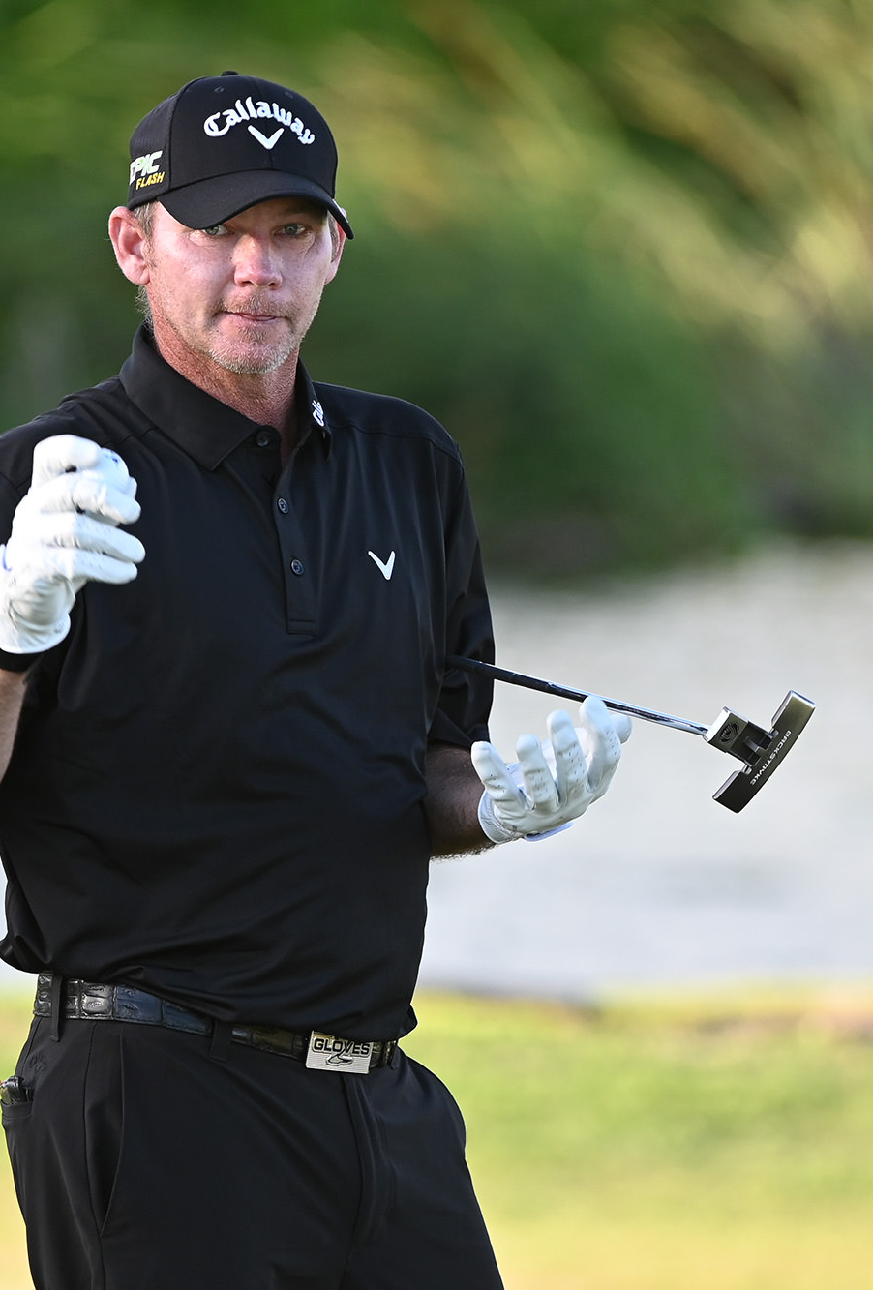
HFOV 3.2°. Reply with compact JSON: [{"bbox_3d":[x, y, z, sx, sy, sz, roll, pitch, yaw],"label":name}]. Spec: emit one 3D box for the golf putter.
[{"bbox_3d":[0.031,0.017,12.619,0.072,0.107,0.870,29,-8,-32],"label":"golf putter"}]

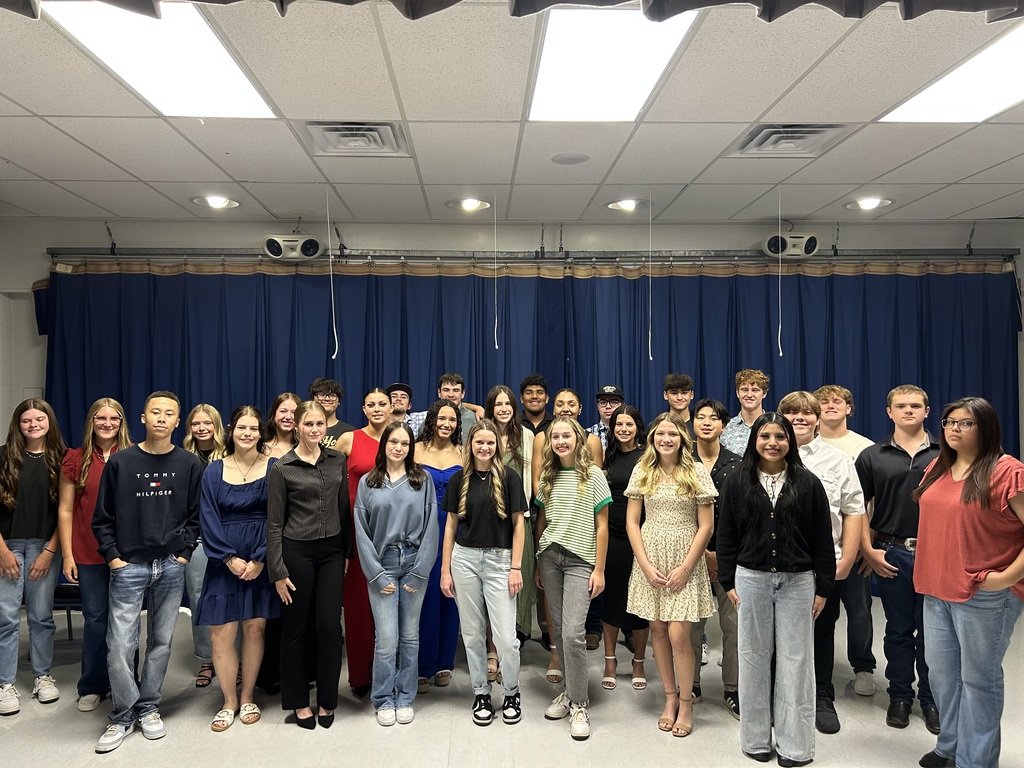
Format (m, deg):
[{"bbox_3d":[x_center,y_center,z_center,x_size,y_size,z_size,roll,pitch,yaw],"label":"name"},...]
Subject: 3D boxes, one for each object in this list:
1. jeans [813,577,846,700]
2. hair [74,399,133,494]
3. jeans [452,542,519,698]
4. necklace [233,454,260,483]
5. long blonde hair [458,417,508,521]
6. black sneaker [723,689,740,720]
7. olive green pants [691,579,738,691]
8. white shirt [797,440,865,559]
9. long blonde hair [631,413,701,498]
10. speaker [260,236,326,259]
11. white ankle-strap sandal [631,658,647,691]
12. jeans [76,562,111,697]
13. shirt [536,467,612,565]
[{"bbox_3d":[1.543,1.272,4.070,0.400,0.835,0.290,-1,-1,11],"label":"jeans"},{"bbox_3d":[-2.278,0.338,4.300,0.290,0.530,0.240,0,-1,-19],"label":"hair"},{"bbox_3d":[-0.143,1.288,4.140,0.370,0.830,0.280,0,-1,-2],"label":"jeans"},{"bbox_3d":[-1.440,0.450,4.170,0.145,0.160,0.130,0,0,-17],"label":"necklace"},{"bbox_3d":[-0.159,0.453,4.140,0.260,0.550,0.250,0,-1,-3],"label":"long blonde hair"},{"bbox_3d":[1.232,1.725,4.130,0.105,0.105,0.285,0,-1,-7],"label":"black sneaker"},{"bbox_3d":[1.151,1.254,4.330,0.370,0.900,0.280,-1,0,11],"label":"olive green pants"},{"bbox_3d":[1.565,0.590,4.100,0.560,0.690,0.300,-1,-1,12],"label":"white shirt"},{"bbox_3d":[0.799,0.367,3.950,0.350,0.440,0.260,-1,-1,9],"label":"long blonde hair"},{"bbox_3d":[-1.696,-1.060,5.970,0.470,0.200,0.180,0,10,-3],"label":"speaker"},{"bbox_3d":[0.766,1.730,4.630,0.088,0.130,0.235,-1,0,11],"label":"white ankle-strap sandal"},{"bbox_3d":[-2.282,1.316,4.360,0.345,0.860,0.260,0,-1,-11],"label":"jeans"},{"bbox_3d":[0.339,0.700,4.170,0.410,0.550,0.250,-1,0,8],"label":"shirt"}]

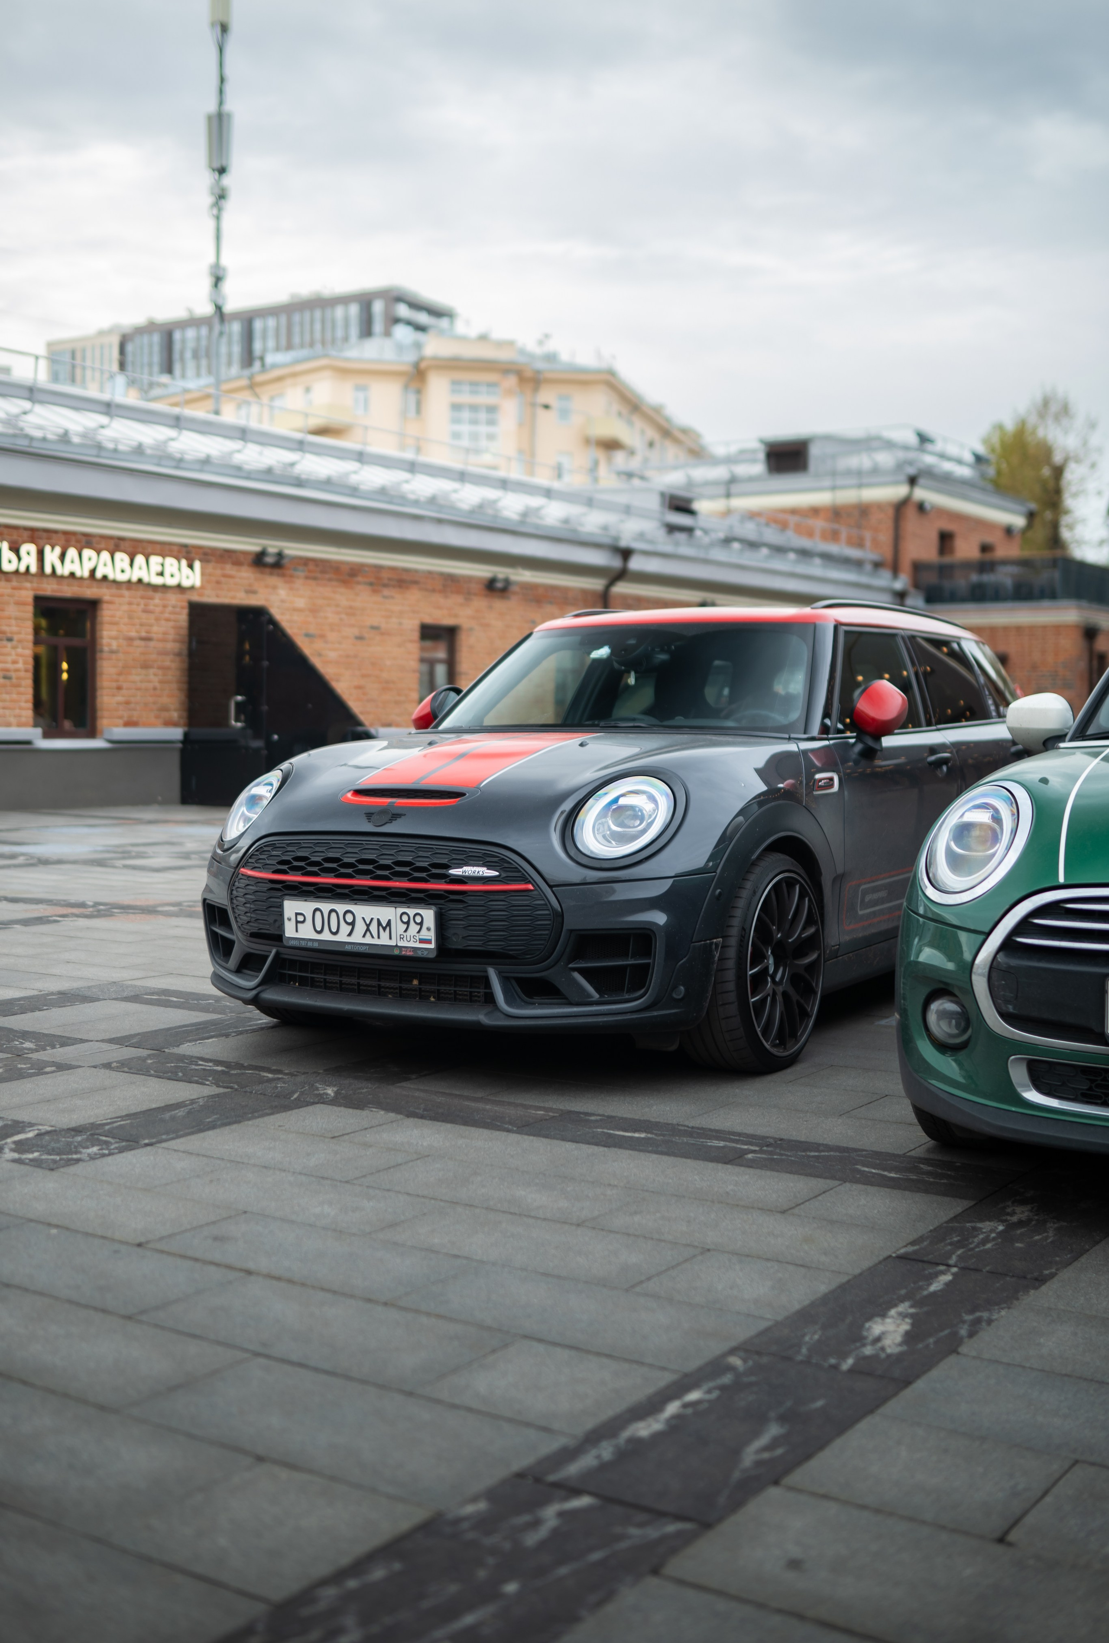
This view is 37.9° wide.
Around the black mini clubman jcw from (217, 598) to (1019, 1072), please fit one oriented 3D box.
[{"bbox_3d":[0.594,-0.071,6.146,1.880,1.440,4.260,1,3,32],"label":"black mini clubman jcw"}]

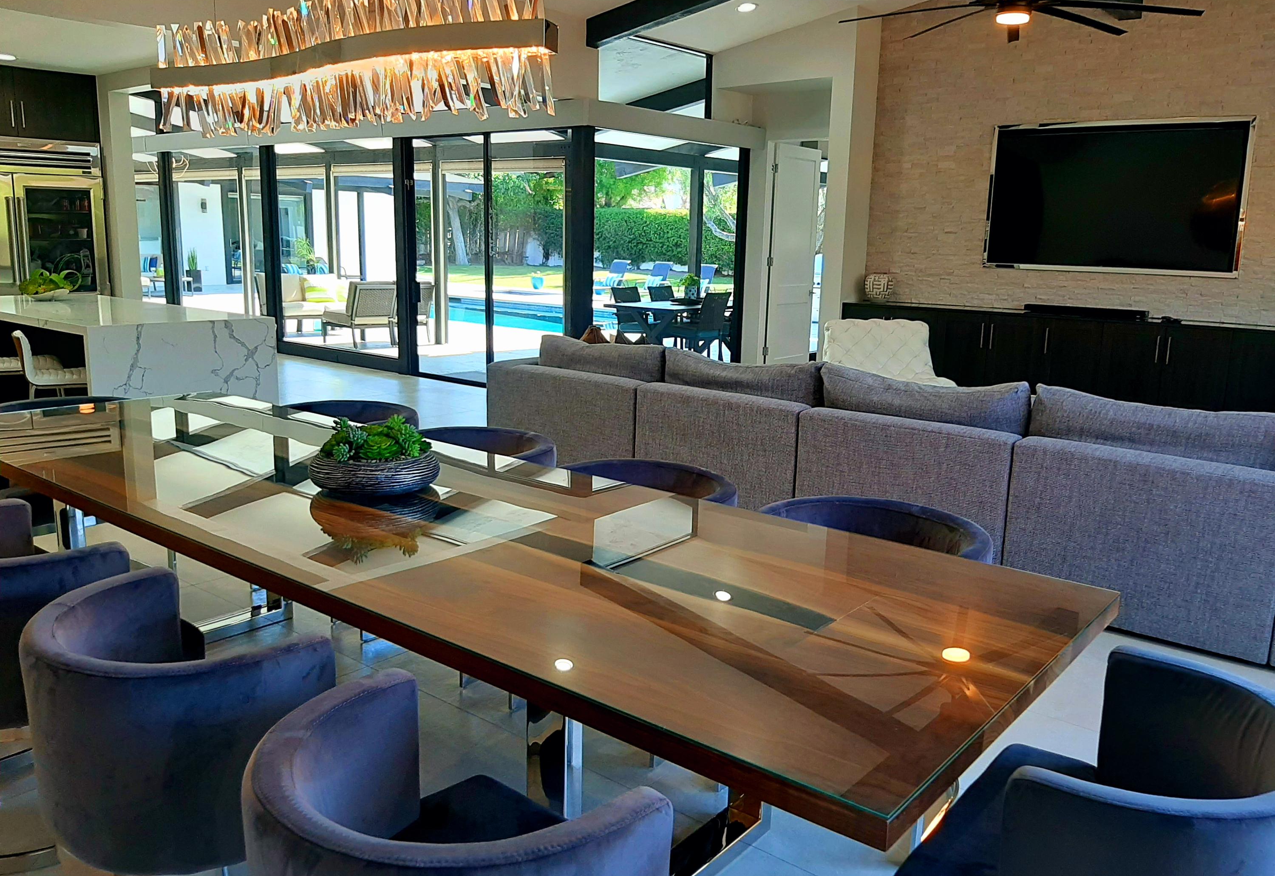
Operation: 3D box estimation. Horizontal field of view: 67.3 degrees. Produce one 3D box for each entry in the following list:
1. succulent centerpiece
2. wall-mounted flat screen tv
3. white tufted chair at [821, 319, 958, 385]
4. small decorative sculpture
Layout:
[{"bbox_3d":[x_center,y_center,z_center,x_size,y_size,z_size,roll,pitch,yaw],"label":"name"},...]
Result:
[{"bbox_3d":[-0.679,0.034,2.466,0.340,0.187,0.340,1,11,0],"label":"succulent centerpiece"},{"bbox_3d":[3.971,-2.021,8.060,2.000,1.212,0.080,10,14,38],"label":"wall-mounted flat screen tv"},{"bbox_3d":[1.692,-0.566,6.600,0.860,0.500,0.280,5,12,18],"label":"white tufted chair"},{"bbox_3d":[2.348,-1.460,9.296,0.290,0.280,0.290,10,14,38],"label":"small decorative sculpture"}]

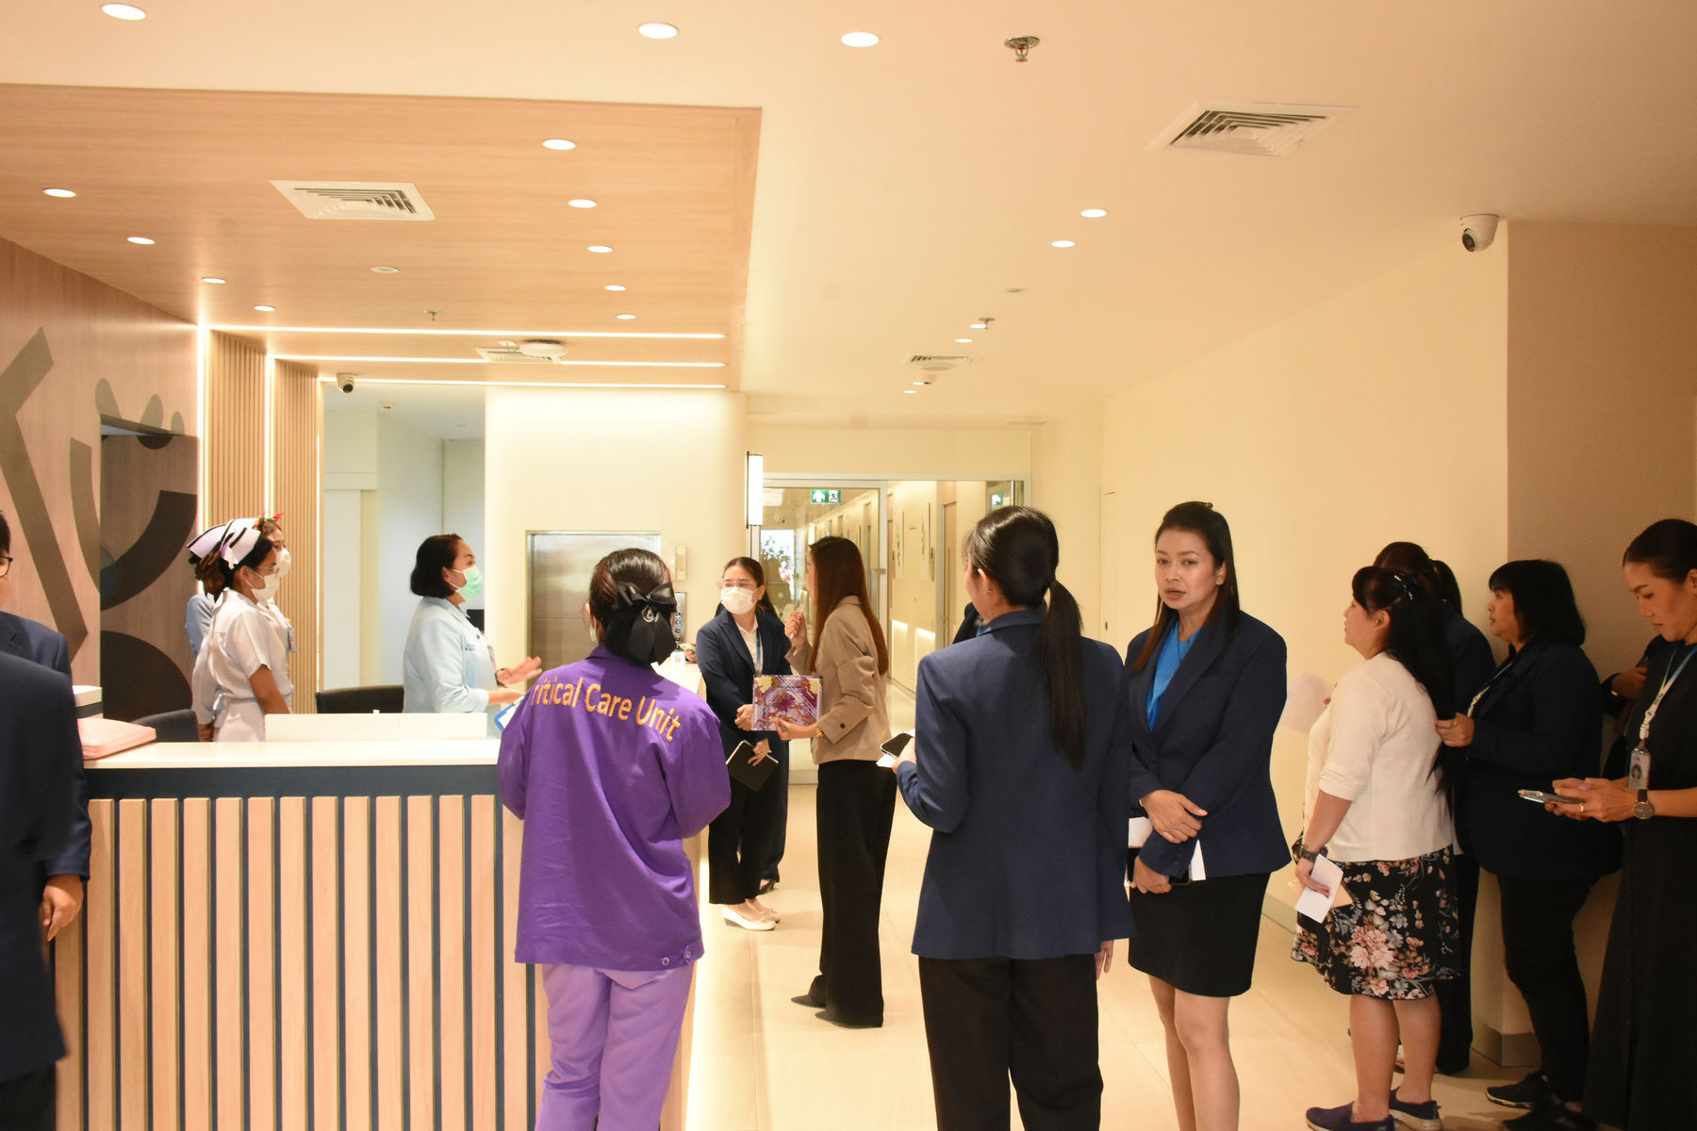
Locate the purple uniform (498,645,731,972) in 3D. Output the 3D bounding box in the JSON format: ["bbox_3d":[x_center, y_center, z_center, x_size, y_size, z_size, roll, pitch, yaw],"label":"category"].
[{"bbox_3d":[-0.491,0.501,2.950,0.470,0.680,0.350,0,0,-19],"label":"purple uniform"}]

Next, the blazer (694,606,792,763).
[{"bbox_3d":[-0.447,0.501,6.000,0.430,0.650,0.280,0,0,-38],"label":"blazer"}]

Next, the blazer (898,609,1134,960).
[{"bbox_3d":[0.344,0.441,2.900,0.460,0.690,0.320,0,0,-14],"label":"blazer"}]

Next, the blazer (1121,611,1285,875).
[{"bbox_3d":[0.785,0.389,3.120,0.300,0.600,0.440,0,0,-42],"label":"blazer"}]

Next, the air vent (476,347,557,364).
[{"bbox_3d":[-1.654,-1.051,7.100,0.390,0.030,0.390,0,0,-5],"label":"air vent"}]

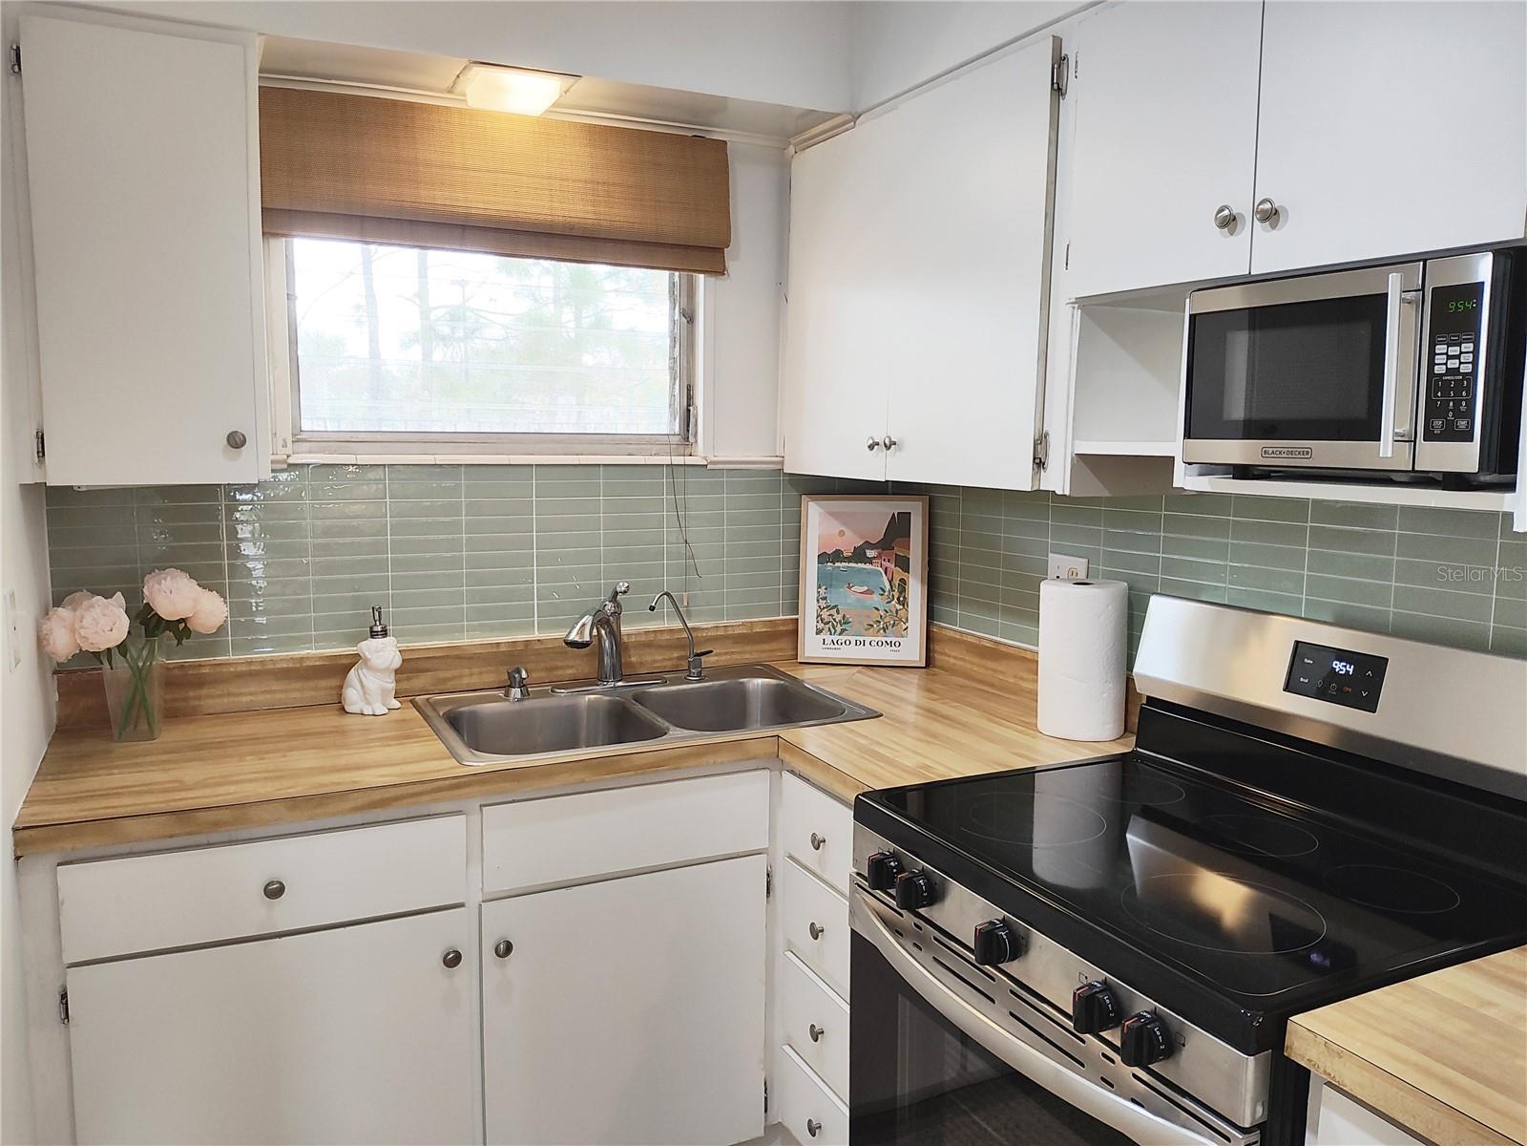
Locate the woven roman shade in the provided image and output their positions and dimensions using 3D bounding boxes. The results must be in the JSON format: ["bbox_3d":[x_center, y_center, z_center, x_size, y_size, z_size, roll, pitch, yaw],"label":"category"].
[{"bbox_3d":[-0.521,-0.805,2.310,0.980,0.289,0.054,-3,8,-27],"label":"woven roman shade"}]

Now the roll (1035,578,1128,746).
[{"bbox_3d":[0.630,0.168,2.163,0.164,0.286,0.164,-3,8,-27],"label":"roll"}]

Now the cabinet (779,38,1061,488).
[{"bbox_3d":[0.423,-0.576,2.333,0.349,0.755,0.930,-3,8,-27],"label":"cabinet"}]

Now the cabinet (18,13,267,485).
[{"bbox_3d":[-1.070,-0.528,1.911,0.362,0.732,0.338,-3,8,-27],"label":"cabinet"}]

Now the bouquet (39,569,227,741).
[{"bbox_3d":[-1.121,0.148,1.982,0.287,0.308,0.225,-3,8,-27],"label":"bouquet"}]

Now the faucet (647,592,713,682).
[{"bbox_3d":[-0.184,0.142,2.509,0.176,0.210,0.052,-5,9,-39],"label":"faucet"}]

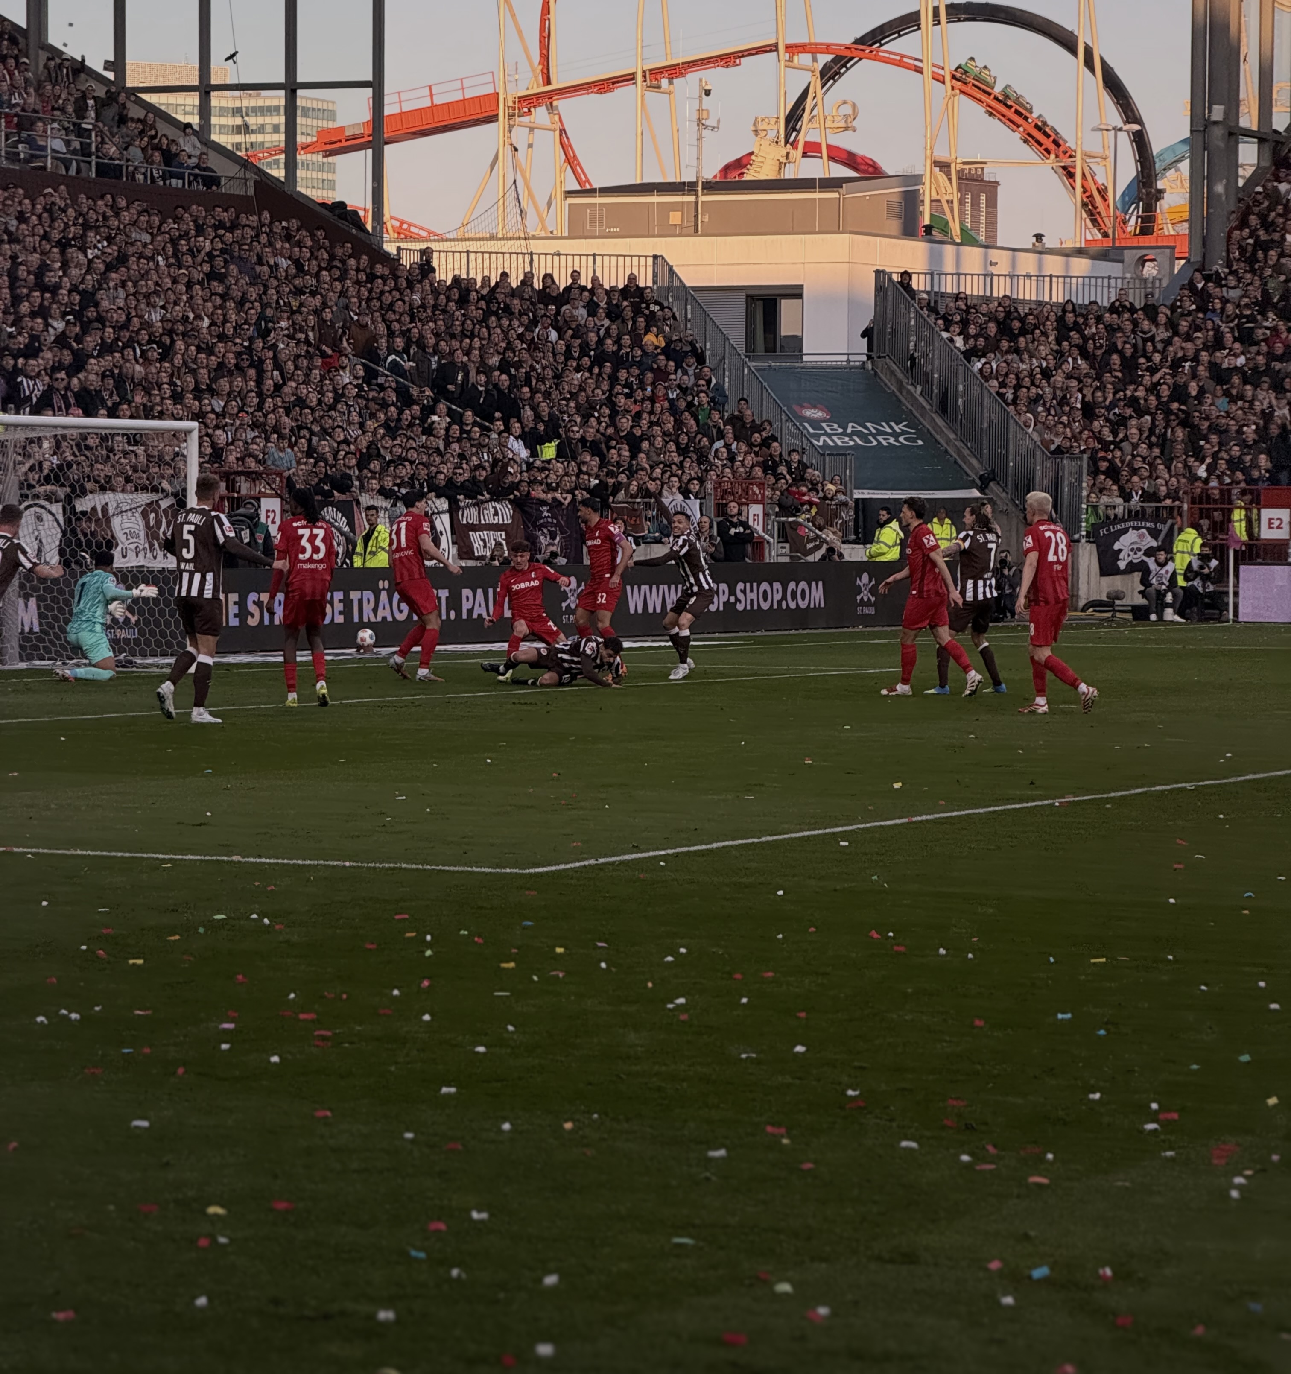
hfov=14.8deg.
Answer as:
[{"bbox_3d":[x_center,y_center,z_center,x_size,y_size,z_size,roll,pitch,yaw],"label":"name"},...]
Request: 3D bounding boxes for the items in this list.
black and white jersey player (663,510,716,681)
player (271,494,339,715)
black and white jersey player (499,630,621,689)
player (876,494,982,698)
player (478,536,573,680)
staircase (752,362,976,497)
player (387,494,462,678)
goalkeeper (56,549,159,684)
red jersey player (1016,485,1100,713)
[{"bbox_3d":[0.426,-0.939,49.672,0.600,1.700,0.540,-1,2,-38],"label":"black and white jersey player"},{"bbox_3d":[-2.851,-0.759,41.770,0.600,1.830,0.520,0,2,-9],"label":"player"},{"bbox_3d":[-0.818,-0.289,47.692,1.350,0.530,0.700,0,2,0],"label":"black and white jersey player"},{"bbox_3d":[2.558,-0.842,45.071,0.920,1.820,0.580,0,2,-7],"label":"player"},{"bbox_3d":[-1.178,-0.782,49.277,0.850,1.400,0.750,0,2,9],"label":"player"},{"bbox_3d":[3.353,-4.716,90.846,3.800,2.386,5.244,0,2,-18],"label":"staircase"},{"bbox_3d":[-2.159,-0.987,48.270,0.660,1.870,0.580,-1,2,-30],"label":"player"},{"bbox_3d":[-5.216,-0.703,48.279,0.950,1.280,0.620,-1,2,-28],"label":"goalkeeper"},{"bbox_3d":[3.385,-0.728,41.170,0.650,1.850,0.560,2,3,44],"label":"red jersey player"}]

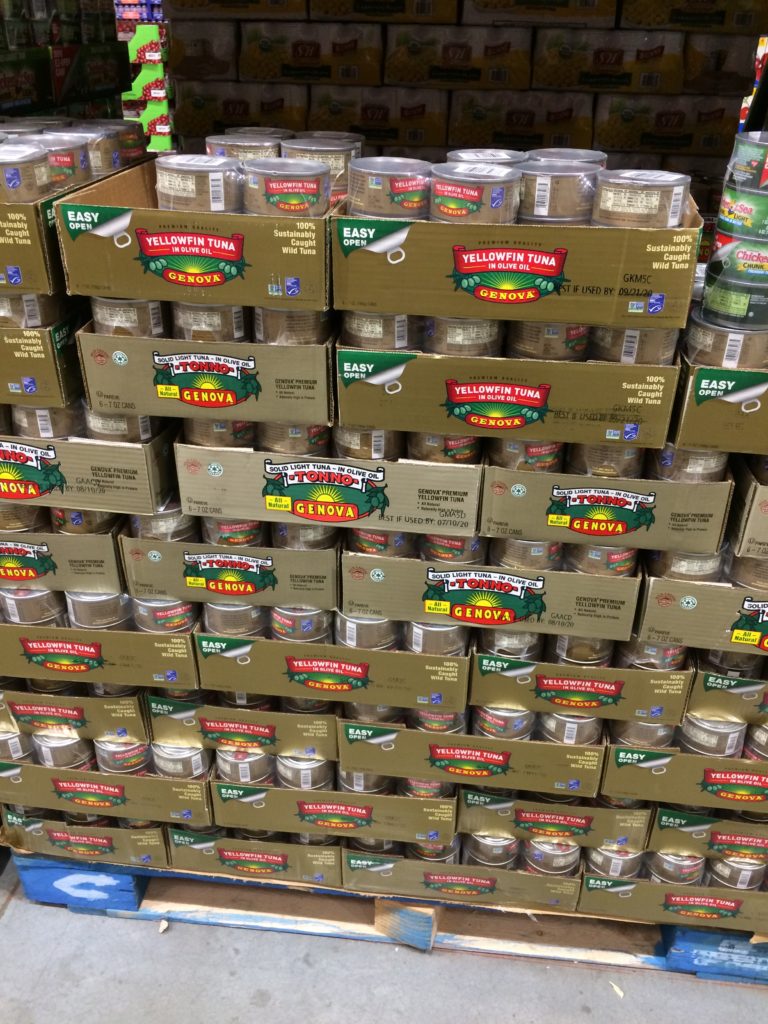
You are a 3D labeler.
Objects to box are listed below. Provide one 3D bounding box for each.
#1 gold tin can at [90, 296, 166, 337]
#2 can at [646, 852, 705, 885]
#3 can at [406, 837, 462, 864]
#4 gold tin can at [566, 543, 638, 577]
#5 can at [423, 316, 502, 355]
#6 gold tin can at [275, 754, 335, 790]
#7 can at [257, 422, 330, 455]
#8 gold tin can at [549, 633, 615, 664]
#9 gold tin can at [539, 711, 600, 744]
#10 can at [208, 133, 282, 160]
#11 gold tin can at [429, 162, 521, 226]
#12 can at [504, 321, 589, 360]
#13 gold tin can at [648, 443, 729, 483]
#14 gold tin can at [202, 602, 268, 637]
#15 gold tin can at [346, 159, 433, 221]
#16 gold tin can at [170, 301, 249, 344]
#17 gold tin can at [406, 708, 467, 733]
[{"bbox_3d":[-0.283,-0.227,0.951,0.087,0.044,0.087,1,30,-1],"label":"gold tin can"},{"bbox_3d":[0.425,0.492,1.252,0.086,0.043,0.086,1,29,-1],"label":"can"},{"bbox_3d":[0.078,0.487,1.329,0.086,0.043,0.086,4,29,5],"label":"can"},{"bbox_3d":[0.261,0.035,1.026,0.086,0.043,0.086,4,29,4],"label":"gold tin can"},{"bbox_3d":[0.084,-0.201,0.917,0.086,0.043,0.086,4,29,4],"label":"can"},{"bbox_3d":[-0.111,0.347,1.221,0.086,0.043,0.086,1,29,-1],"label":"gold tin can"},{"bbox_3d":[-0.107,-0.105,1.020,0.086,0.044,0.086,1,30,-1],"label":"can"},{"bbox_3d":[0.249,0.146,1.085,0.086,0.043,0.086,4,29,4],"label":"gold tin can"},{"bbox_3d":[0.255,0.274,1.177,0.086,0.044,0.086,4,30,5],"label":"gold tin can"},{"bbox_3d":[-0.167,-0.422,1.029,0.086,0.044,0.086,1,30,-1],"label":"can"},{"bbox_3d":[0.091,-0.322,0.873,0.086,0.043,0.086,1,29,-1],"label":"gold tin can"},{"bbox_3d":[0.175,-0.194,0.917,0.087,0.044,0.087,4,30,5],"label":"can"},{"bbox_3d":[0.345,-0.070,0.979,0.086,0.044,0.086,4,30,5],"label":"gold tin can"},{"bbox_3d":[-0.198,0.123,1.150,0.086,0.043,0.086,1,29,-1],"label":"gold tin can"},{"bbox_3d":[0.007,-0.329,0.877,0.086,0.044,0.086,1,30,-1],"label":"gold tin can"},{"bbox_3d":[-0.189,-0.219,0.936,0.086,0.043,0.086,1,29,-1],"label":"gold tin can"},{"bbox_3d":[0.073,0.255,1.176,0.087,0.044,0.087,1,30,-1],"label":"gold tin can"}]

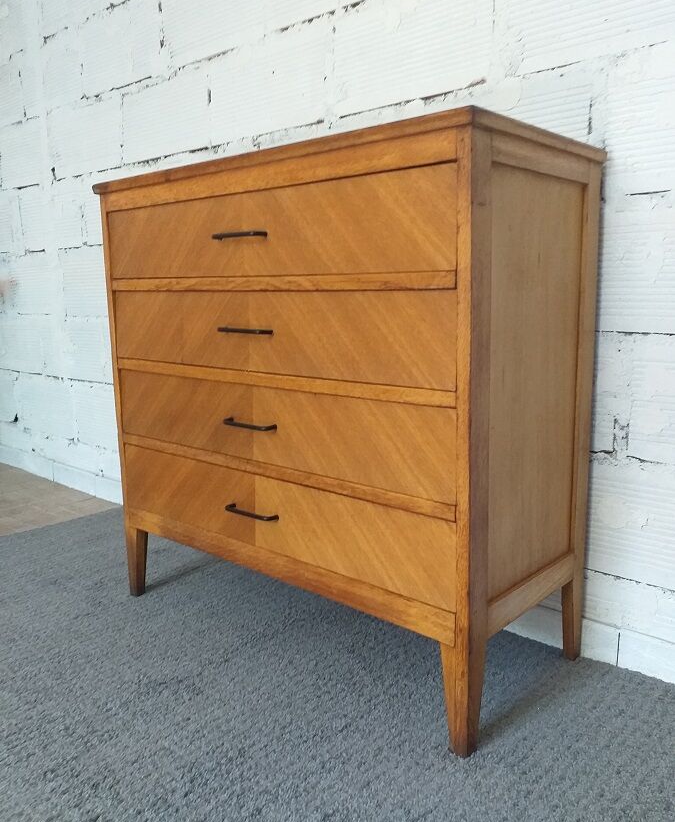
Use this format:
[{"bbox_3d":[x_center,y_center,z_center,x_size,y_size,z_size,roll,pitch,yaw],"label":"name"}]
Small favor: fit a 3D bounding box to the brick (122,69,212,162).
[{"bbox_3d":[-0.440,-0.822,1.889,0.389,0.209,0.110,8,14,39],"label":"brick"}]

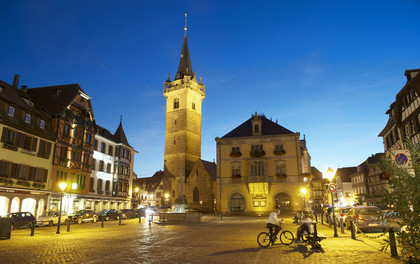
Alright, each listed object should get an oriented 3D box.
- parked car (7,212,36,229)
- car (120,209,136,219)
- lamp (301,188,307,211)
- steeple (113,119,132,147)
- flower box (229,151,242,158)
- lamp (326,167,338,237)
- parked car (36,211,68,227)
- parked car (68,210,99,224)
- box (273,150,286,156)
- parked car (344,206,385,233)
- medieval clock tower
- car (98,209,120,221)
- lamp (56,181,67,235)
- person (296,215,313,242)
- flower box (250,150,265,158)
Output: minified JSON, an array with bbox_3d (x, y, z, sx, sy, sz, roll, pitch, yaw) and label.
[{"bbox_3d":[-18.344,8.287,26.012,1.680,1.430,4.000,-4,-15,14],"label":"parked car"},{"bbox_3d":[-13.042,12.505,42.846,1.750,1.500,4.100,-4,-15,14],"label":"car"},{"bbox_3d":[10.257,7.851,29.991,0.450,3.800,0.450,-3,-15,10],"label":"lamp"},{"bbox_3d":[-16.564,-0.006,52.711,3.100,5.700,3.300,-3,-15,10],"label":"steeple"},{"bbox_3d":[4.756,4.196,51.413,2.100,1.000,0.500,-3,-15,10],"label":"flower box"},{"bbox_3d":[7.808,4.366,17.803,0.450,4.280,0.450,-4,-15,13],"label":"lamp"},{"bbox_3d":[-15.450,8.472,27.646,1.700,1.410,4.200,0,-15,1],"label":"parked car"},{"bbox_3d":[-15.618,10.295,34.149,1.720,1.520,4.000,-4,-15,14],"label":"parked car"},{"bbox_3d":[12.486,3.750,50.121,2.200,1.000,0.500,-3,-15,10],"label":"box"},{"bbox_3d":[10.850,6.153,19.830,1.800,1.620,4.350,-4,-16,15],"label":"parked car"},{"bbox_3d":[-7.500,-7.870,80.391,8.800,59.500,8.800,-9,-17,29],"label":"medieval clock tower"},{"bbox_3d":[-14.100,11.548,39.141,1.740,1.470,4.100,-1,-15,4],"label":"car"},{"bbox_3d":[-11.671,5.845,22.005,0.450,4.000,0.450,-4,-15,13],"label":"lamp"},{"bbox_3d":[5.279,5.399,15.748,0.800,1.320,0.520,-5,-15,15],"label":"person"},{"bbox_3d":[8.723,4.067,50.723,2.700,1.200,0.500,-3,-15,10],"label":"flower box"}]

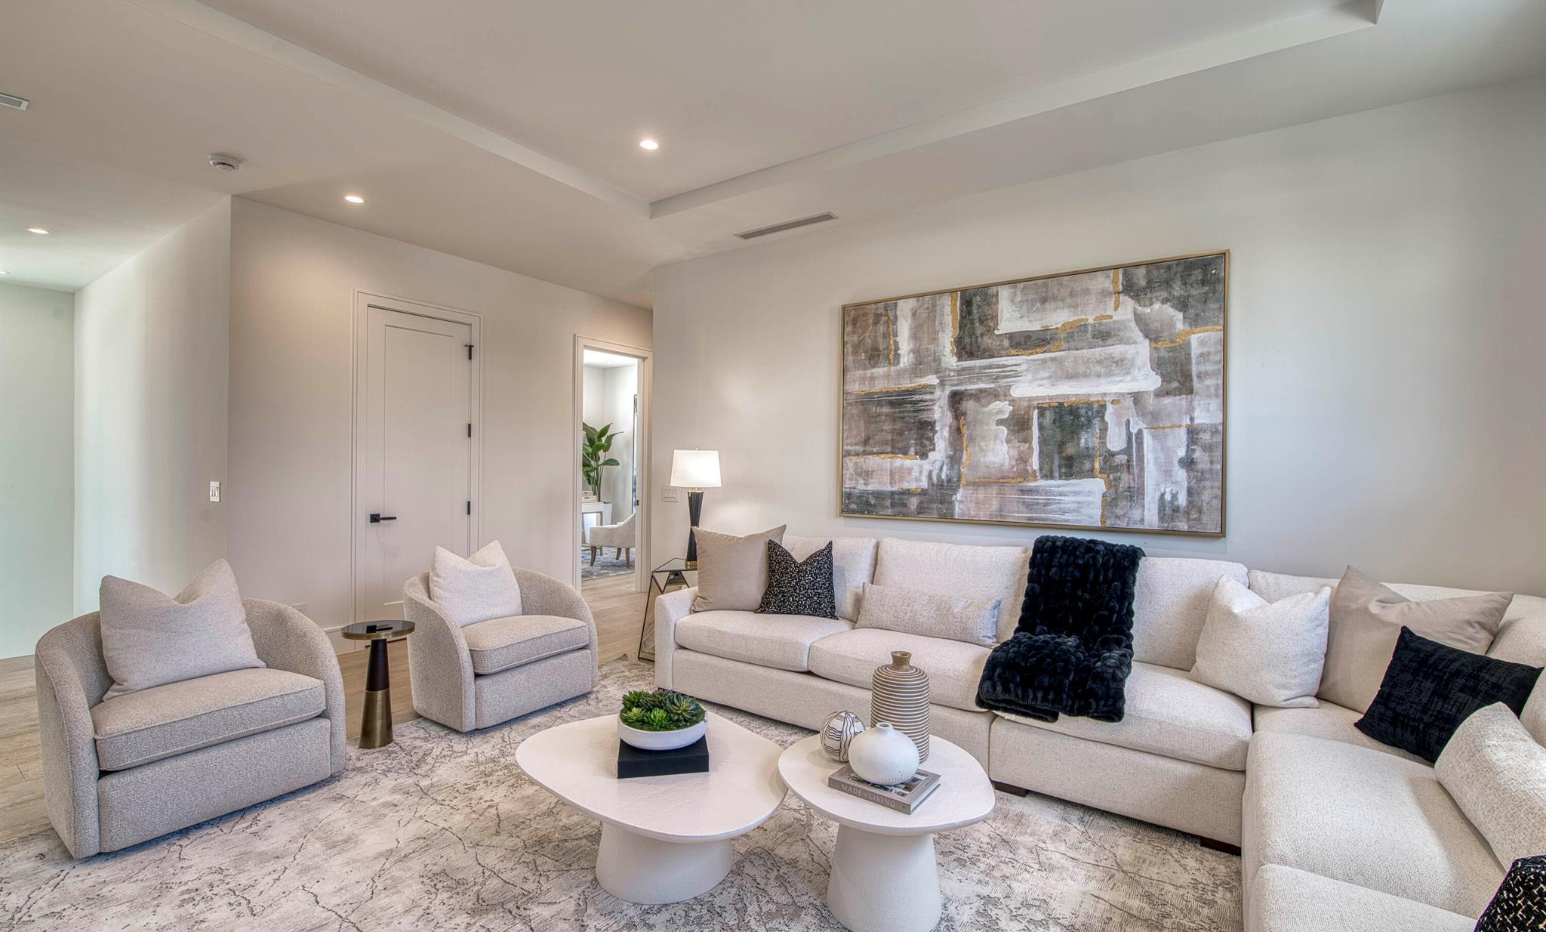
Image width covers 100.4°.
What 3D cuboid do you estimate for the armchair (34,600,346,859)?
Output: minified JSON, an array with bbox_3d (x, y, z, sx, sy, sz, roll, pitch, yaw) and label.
[{"bbox_3d":[-2.425,0.969,2.690,0.870,0.710,0.820,1,0,34],"label":"armchair"}]

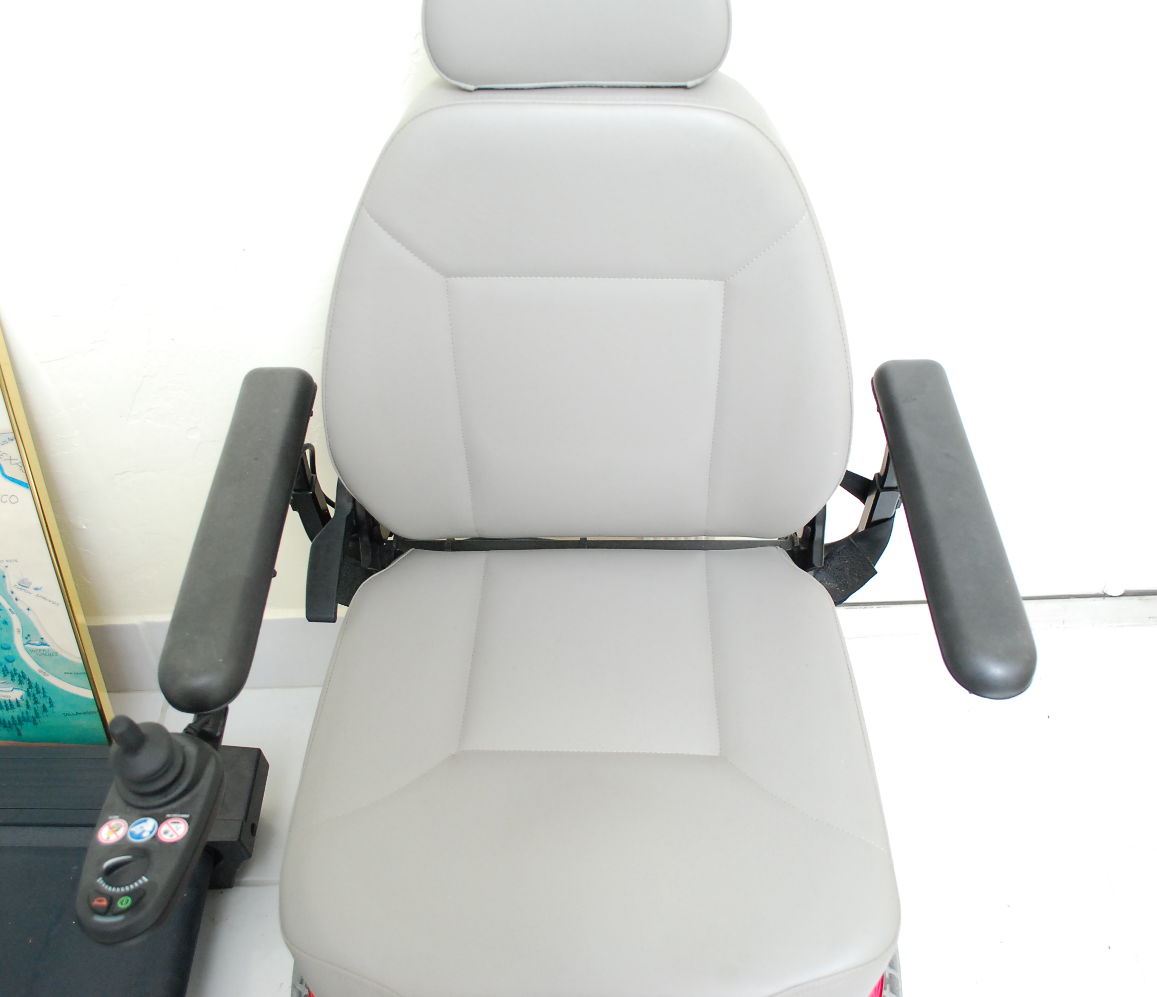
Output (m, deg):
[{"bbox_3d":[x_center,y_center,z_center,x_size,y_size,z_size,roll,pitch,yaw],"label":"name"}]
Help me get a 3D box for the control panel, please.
[{"bbox_3d":[-0.281,0.204,0.720,0.076,0.100,0.161,-3,37,2],"label":"control panel"}]

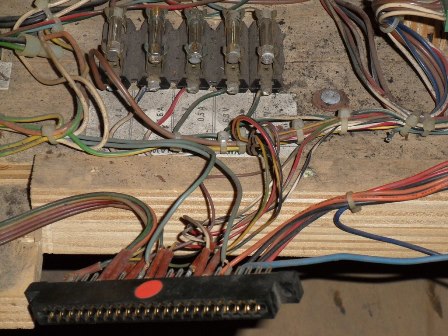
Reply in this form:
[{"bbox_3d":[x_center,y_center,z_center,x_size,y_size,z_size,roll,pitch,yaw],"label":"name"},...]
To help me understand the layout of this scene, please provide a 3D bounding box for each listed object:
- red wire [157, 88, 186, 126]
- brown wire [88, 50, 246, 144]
[{"bbox_3d":[-0.022,-0.027,0.674,0.005,0.005,0.028,19,45,17],"label":"red wire"},{"bbox_3d":[-0.029,-0.028,0.665,0.087,0.014,0.020,28,48,26],"label":"brown wire"}]

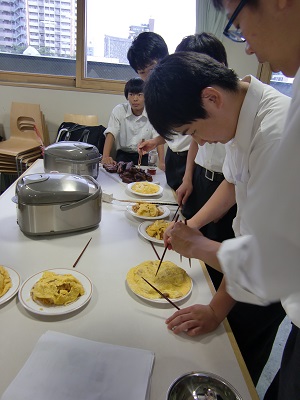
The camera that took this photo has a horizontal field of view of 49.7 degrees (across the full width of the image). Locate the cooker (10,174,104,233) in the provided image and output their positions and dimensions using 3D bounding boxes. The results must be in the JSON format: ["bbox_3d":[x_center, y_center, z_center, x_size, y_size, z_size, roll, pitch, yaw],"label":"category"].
[{"bbox_3d":[-0.407,-0.002,1.432,0.362,0.204,0.258,-7,25,-30],"label":"cooker"}]

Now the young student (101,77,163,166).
[{"bbox_3d":[-0.140,-0.275,2.604,0.500,1.320,0.580,4,22,-6],"label":"young student"}]

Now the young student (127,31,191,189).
[{"bbox_3d":[0.092,-0.174,2.069,0.500,1.570,0.500,-10,27,-35],"label":"young student"}]

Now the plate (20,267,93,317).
[{"bbox_3d":[-0.284,0.283,0.990,0.219,0.025,0.219,4,22,-6],"label":"plate"}]

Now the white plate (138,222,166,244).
[{"bbox_3d":[0.059,0.147,1.422,0.222,0.025,0.222,4,22,-6],"label":"white plate"}]

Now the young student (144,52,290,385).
[{"bbox_3d":[0.248,0.303,1.085,0.660,1.440,0.520,0,22,-15],"label":"young student"}]

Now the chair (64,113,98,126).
[{"bbox_3d":[-0.736,-0.451,3.572,0.440,0.830,0.500,-2,23,-19],"label":"chair"}]

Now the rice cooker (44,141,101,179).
[{"bbox_3d":[-0.490,-0.248,2.036,0.335,0.200,0.260,17,24,26],"label":"rice cooker"}]

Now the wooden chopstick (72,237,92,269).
[{"bbox_3d":[-0.253,0.197,1.237,0.008,0.008,0.226,8,22,4],"label":"wooden chopstick"}]

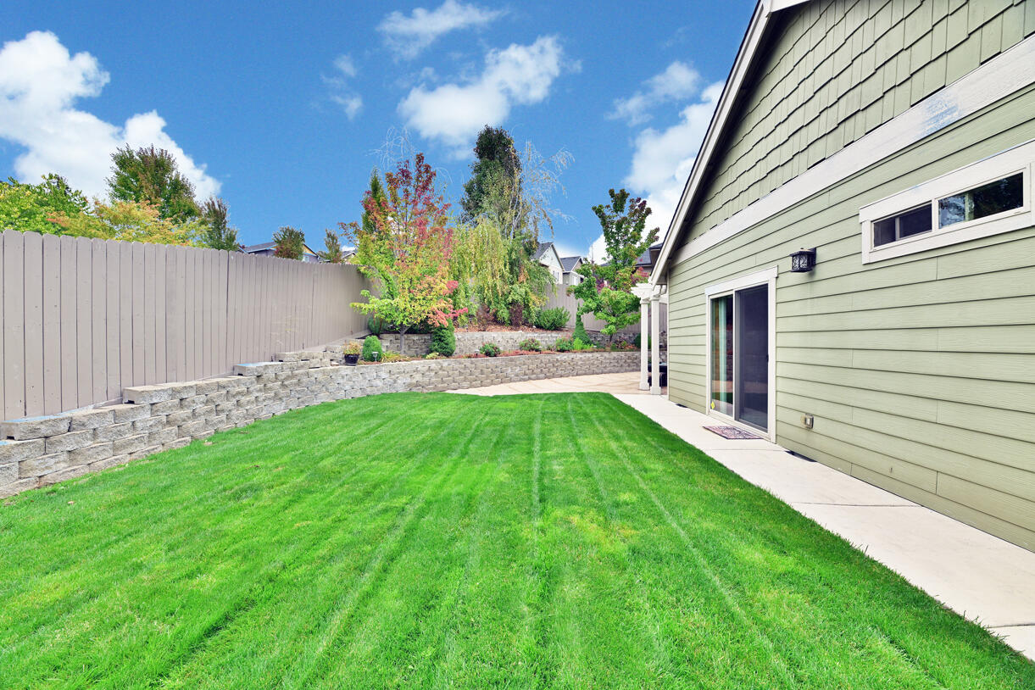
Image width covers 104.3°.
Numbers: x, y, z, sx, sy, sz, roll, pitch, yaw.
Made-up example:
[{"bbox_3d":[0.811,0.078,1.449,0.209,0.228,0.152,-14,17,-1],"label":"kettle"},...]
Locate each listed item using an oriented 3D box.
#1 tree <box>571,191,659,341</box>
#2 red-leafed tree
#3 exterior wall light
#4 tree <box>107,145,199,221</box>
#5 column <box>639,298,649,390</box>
[{"bbox_3d":[3.660,-3.000,15.500,3.350,6.000,3.200,0,1,1],"label":"tree"},{"bbox_3d":[-3.080,-2.470,10.800,3.200,5.350,3.000,0,1,1],"label":"red-leafed tree"},{"bbox_3d":[3.109,-0.930,4.390,0.200,0.260,0.165,0,1,1],"label":"exterior wall light"},{"bbox_3d":[-15.400,-4.450,17.000,3.800,8.000,3.700,0,1,1],"label":"tree"},{"bbox_3d":[3.375,-0.020,10.680,0.250,2.430,0.250,0,1,1],"label":"column"}]

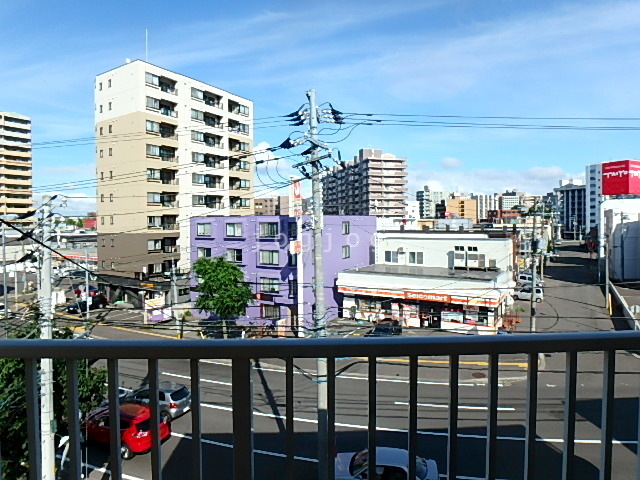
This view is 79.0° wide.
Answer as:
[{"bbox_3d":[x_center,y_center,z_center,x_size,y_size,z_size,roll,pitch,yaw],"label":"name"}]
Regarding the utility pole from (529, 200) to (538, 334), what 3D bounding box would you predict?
[{"bbox_3d":[17.725,2.391,32.163,0.360,11.363,0.360,-1,3,0],"label":"utility pole"}]

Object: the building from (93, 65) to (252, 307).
[{"bbox_3d":[-19.709,-7.197,56.083,9.491,28.414,19.523,2,4,33],"label":"building"}]

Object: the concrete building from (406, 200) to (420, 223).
[{"bbox_3d":[48.297,-10.485,207.727,8.500,19.698,10.000,0,3,6],"label":"concrete building"}]

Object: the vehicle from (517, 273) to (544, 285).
[{"bbox_3d":[31.756,6.202,58.565,3.600,1.700,1.550,1,3,32],"label":"vehicle"}]

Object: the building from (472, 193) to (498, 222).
[{"bbox_3d":[142.701,-23.598,336.205,17.340,33.322,14.000,0,3,0],"label":"building"}]

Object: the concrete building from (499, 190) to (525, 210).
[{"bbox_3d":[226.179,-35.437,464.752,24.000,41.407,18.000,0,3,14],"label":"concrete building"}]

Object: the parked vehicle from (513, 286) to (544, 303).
[{"bbox_3d":[26.024,6.838,48.491,3.520,1.520,1.500,1,3,32],"label":"parked vehicle"}]

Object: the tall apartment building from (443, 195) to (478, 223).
[{"bbox_3d":[101.734,-17.295,278.076,21.000,25.566,12.000,1,3,25],"label":"tall apartment building"}]

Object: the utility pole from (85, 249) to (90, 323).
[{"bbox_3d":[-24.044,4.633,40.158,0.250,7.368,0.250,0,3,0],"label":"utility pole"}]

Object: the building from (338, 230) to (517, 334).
[{"bbox_3d":[13.860,3.250,45.640,15.110,9.000,22.000,1,2,29],"label":"building"}]

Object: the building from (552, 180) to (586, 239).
[{"bbox_3d":[124.699,-14.442,193.623,15.500,28.143,14.000,1,3,32],"label":"building"}]

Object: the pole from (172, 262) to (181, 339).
[{"bbox_3d":[-11.572,4.872,31.294,0.280,6.304,0.280,-2,3,0],"label":"pole"}]

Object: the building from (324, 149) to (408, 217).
[{"bbox_3d":[16.882,-17.045,171.240,15.000,36.337,62.000,-1,3,-14],"label":"building"}]

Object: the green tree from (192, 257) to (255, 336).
[{"bbox_3d":[-7.490,4.870,29.900,4.800,7.200,4.800,0,2,0],"label":"green tree"}]

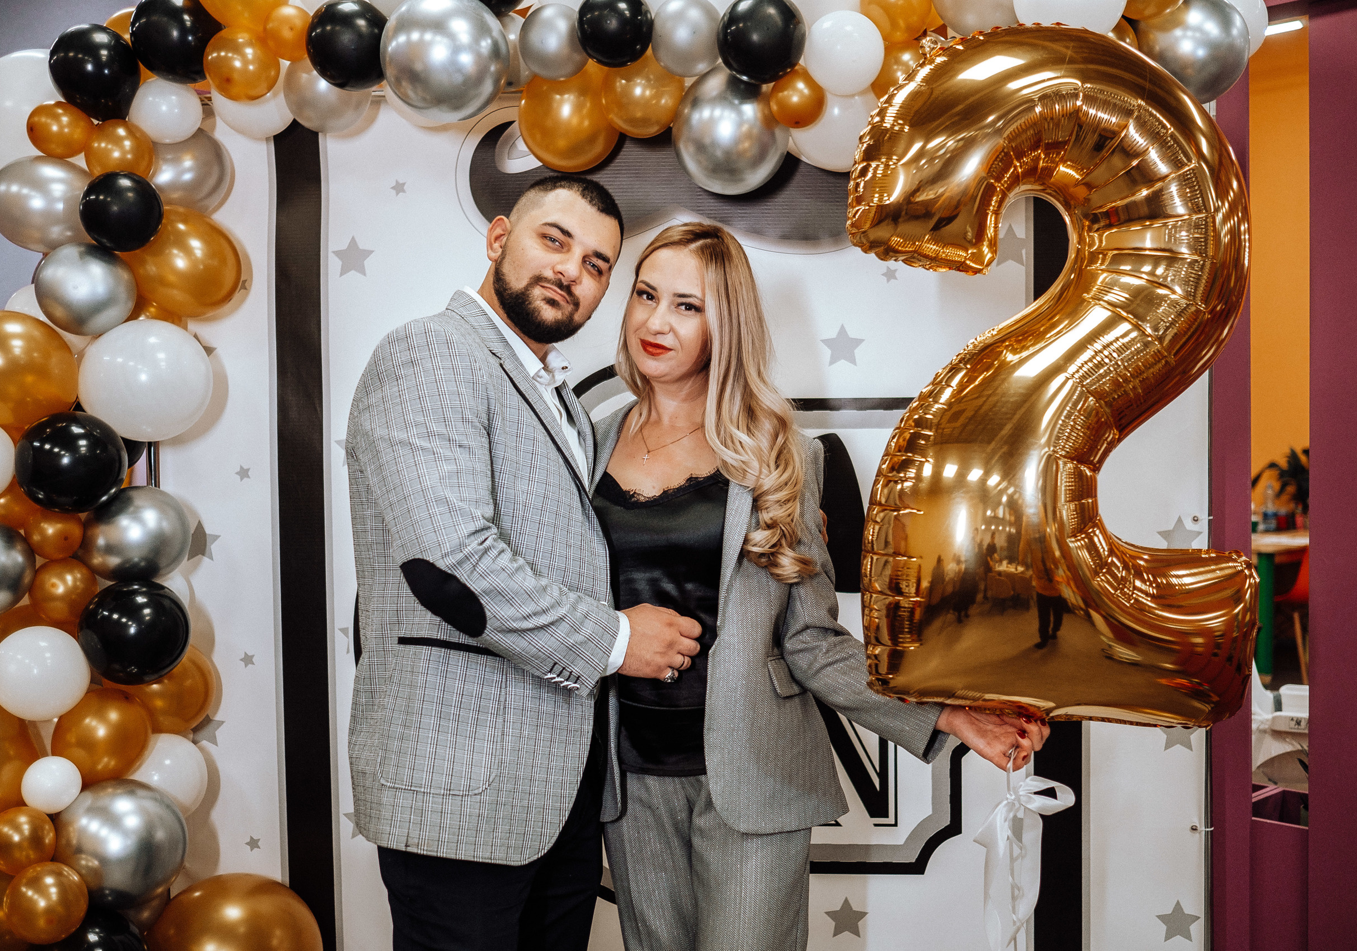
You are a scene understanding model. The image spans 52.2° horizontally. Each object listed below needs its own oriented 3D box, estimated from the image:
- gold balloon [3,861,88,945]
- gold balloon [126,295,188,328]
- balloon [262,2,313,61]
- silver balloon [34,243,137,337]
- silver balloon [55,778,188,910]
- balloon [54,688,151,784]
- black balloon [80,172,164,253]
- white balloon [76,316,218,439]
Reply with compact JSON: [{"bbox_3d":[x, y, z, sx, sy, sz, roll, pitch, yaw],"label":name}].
[{"bbox_3d":[-0.977,0.660,2.140,0.122,0.123,0.129,-2,2,-25],"label":"gold balloon"},{"bbox_3d":[-0.973,-0.284,2.520,0.129,0.134,0.136,0,1,0],"label":"gold balloon"},{"bbox_3d":[-0.685,-0.776,2.430,0.085,0.095,0.094,0,1,0],"label":"balloon"},{"bbox_3d":[-0.988,-0.309,2.310,0.157,0.158,0.166,-1,2,-23],"label":"silver balloon"},{"bbox_3d":[-0.972,0.643,2.420,0.213,0.231,0.236,0,1,0],"label":"silver balloon"},{"bbox_3d":[-0.965,0.437,2.320,0.163,0.162,0.168,0,2,0],"label":"balloon"},{"bbox_3d":[-0.915,-0.432,2.280,0.134,0.132,0.140,0,2,0],"label":"black balloon"},{"bbox_3d":[-0.926,-0.164,2.410,0.217,0.212,0.215,0,1,0],"label":"white balloon"}]

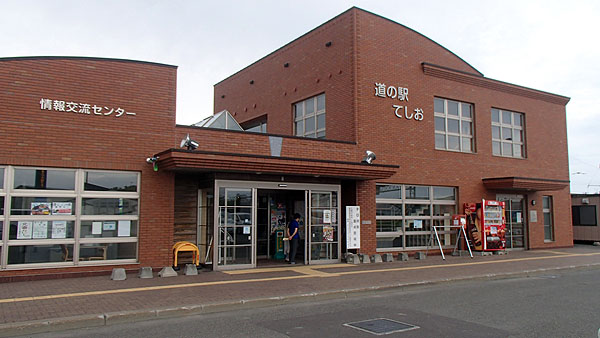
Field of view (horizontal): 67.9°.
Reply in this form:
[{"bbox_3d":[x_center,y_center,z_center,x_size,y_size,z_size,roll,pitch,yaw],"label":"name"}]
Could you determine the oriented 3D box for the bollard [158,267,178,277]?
[{"bbox_3d":[-3.232,2.535,11.018,0.386,0.233,0.277,4,-6,-30],"label":"bollard"}]

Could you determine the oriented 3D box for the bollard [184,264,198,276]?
[{"bbox_3d":[-2.718,2.488,11.096,0.290,0.270,0.290,3,-6,-31],"label":"bollard"}]

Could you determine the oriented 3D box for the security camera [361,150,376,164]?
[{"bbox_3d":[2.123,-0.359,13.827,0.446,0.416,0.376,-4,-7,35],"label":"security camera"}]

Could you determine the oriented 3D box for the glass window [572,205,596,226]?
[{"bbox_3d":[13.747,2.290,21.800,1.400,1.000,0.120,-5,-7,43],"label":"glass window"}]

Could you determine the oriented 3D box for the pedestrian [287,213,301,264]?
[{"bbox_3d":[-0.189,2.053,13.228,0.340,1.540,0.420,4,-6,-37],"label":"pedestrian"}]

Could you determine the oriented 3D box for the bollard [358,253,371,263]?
[{"bbox_3d":[1.977,2.738,13.658,0.280,0.270,0.280,3,-6,-31],"label":"bollard"}]

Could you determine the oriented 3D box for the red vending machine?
[{"bbox_3d":[7.003,2.092,16.806,1.240,1.840,0.800,3,-6,-31],"label":"red vending machine"}]

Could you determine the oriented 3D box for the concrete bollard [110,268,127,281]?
[{"bbox_3d":[-4.240,2.462,10.431,0.277,0.247,0.337,4,-6,-30],"label":"concrete bollard"}]

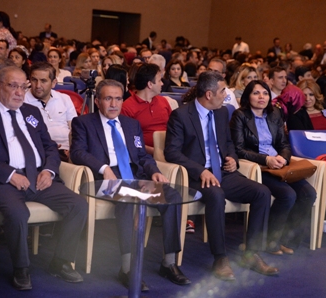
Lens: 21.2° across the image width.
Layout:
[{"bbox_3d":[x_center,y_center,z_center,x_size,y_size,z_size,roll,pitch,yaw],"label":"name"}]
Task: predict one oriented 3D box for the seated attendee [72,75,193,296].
[{"bbox_3d":[-0.194,0.189,5.752,0.660,1.260,0.910,-1,9,-34],"label":"seated attendee"}]

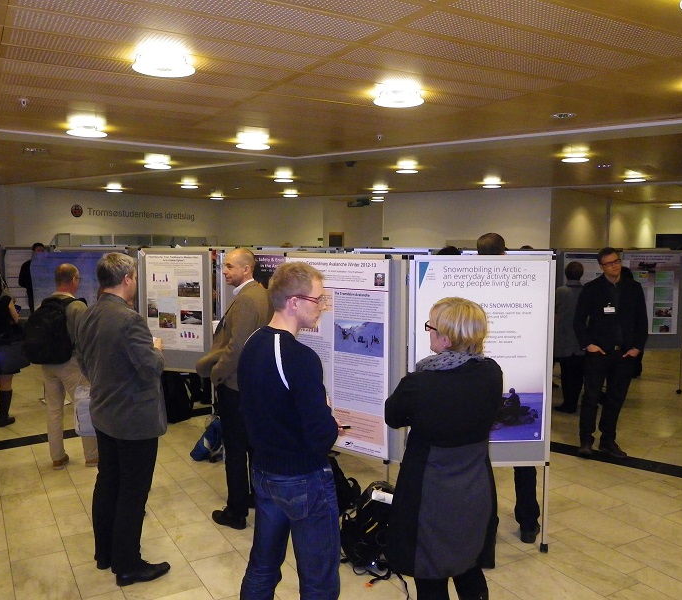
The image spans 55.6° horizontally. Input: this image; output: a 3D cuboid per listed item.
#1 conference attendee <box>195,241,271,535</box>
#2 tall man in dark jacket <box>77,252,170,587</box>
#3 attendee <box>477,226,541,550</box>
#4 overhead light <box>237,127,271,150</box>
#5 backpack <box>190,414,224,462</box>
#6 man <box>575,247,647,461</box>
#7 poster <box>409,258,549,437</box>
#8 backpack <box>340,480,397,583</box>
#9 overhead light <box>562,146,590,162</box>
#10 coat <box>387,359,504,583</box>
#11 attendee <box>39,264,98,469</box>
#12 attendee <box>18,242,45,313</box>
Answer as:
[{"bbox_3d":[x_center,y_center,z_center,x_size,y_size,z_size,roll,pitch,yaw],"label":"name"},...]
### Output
[{"bbox_3d":[-0.709,0.574,4.349,0.460,1.820,0.520,1,5,6],"label":"conference attendee"},{"bbox_3d":[-1.198,0.632,3.483,0.520,1.760,0.420,4,7,38],"label":"tall man in dark jacket"},{"bbox_3d":[1.006,0.542,3.950,0.520,1.880,0.360,1,5,4],"label":"attendee"},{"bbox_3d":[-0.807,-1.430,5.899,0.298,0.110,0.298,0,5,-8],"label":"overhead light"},{"bbox_3d":[-1.144,1.171,5.628,0.330,0.400,0.280,2,6,24],"label":"backpack"},{"bbox_3d":[2.408,0.447,5.783,0.650,1.830,0.380,1,5,7],"label":"man"},{"bbox_3d":[0.824,0.310,3.785,0.790,1.080,0.030,0,5,-3],"label":"poster"},{"bbox_3d":[0.170,1.323,3.844,0.330,0.460,0.270,1,5,10],"label":"backpack"},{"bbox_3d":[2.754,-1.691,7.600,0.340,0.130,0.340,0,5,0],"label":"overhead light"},{"bbox_3d":[0.420,0.659,2.650,0.470,0.890,0.370,-2,5,-20],"label":"coat"},{"bbox_3d":[-2.263,0.543,5.442,0.500,1.700,0.380,3,6,25],"label":"attendee"},{"bbox_3d":[-4.230,0.134,9.049,0.520,1.830,0.360,-1,5,-17],"label":"attendee"}]

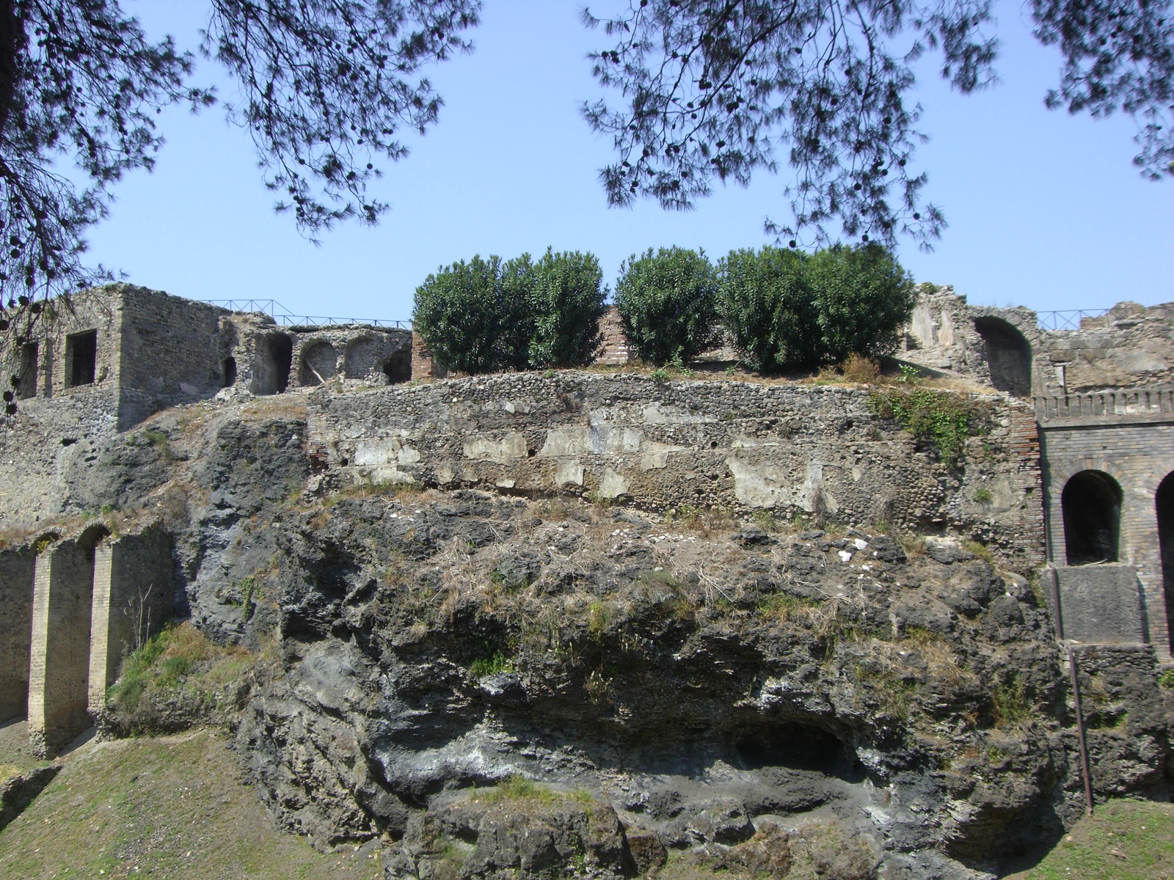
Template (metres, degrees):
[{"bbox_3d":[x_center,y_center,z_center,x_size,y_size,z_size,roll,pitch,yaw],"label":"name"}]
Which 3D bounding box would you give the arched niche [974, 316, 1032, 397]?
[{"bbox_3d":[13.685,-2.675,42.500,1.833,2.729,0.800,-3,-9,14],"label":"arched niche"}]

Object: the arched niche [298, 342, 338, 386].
[{"bbox_3d":[-8.928,-2.530,43.600,1.584,1.546,0.500,-5,-10,25],"label":"arched niche"}]

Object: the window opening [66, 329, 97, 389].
[{"bbox_3d":[-16.881,-2.688,43.500,1.716,1.986,0.450,-7,-11,34],"label":"window opening"}]

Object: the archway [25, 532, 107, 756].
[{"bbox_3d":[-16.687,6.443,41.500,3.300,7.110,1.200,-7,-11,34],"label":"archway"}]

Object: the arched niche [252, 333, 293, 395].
[{"bbox_3d":[-10.443,-2.497,44.400,1.709,2.169,1.200,-5,-10,25],"label":"arched niche"}]

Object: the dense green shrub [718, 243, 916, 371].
[{"bbox_3d":[7.334,-4.262,41.000,6.456,4.205,3.300,0,-9,-6],"label":"dense green shrub"}]

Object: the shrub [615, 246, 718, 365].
[{"bbox_3d":[2.480,-4.184,40.000,3.231,3.810,3.000,0,-9,-3],"label":"shrub"}]

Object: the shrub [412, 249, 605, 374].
[{"bbox_3d":[-2.438,-4.031,40.300,6.052,4.042,3.200,-1,-9,0],"label":"shrub"}]

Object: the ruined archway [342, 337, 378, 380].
[{"bbox_3d":[-7.385,-2.670,42.900,1.387,1.398,0.500,-5,-10,25],"label":"ruined archway"}]

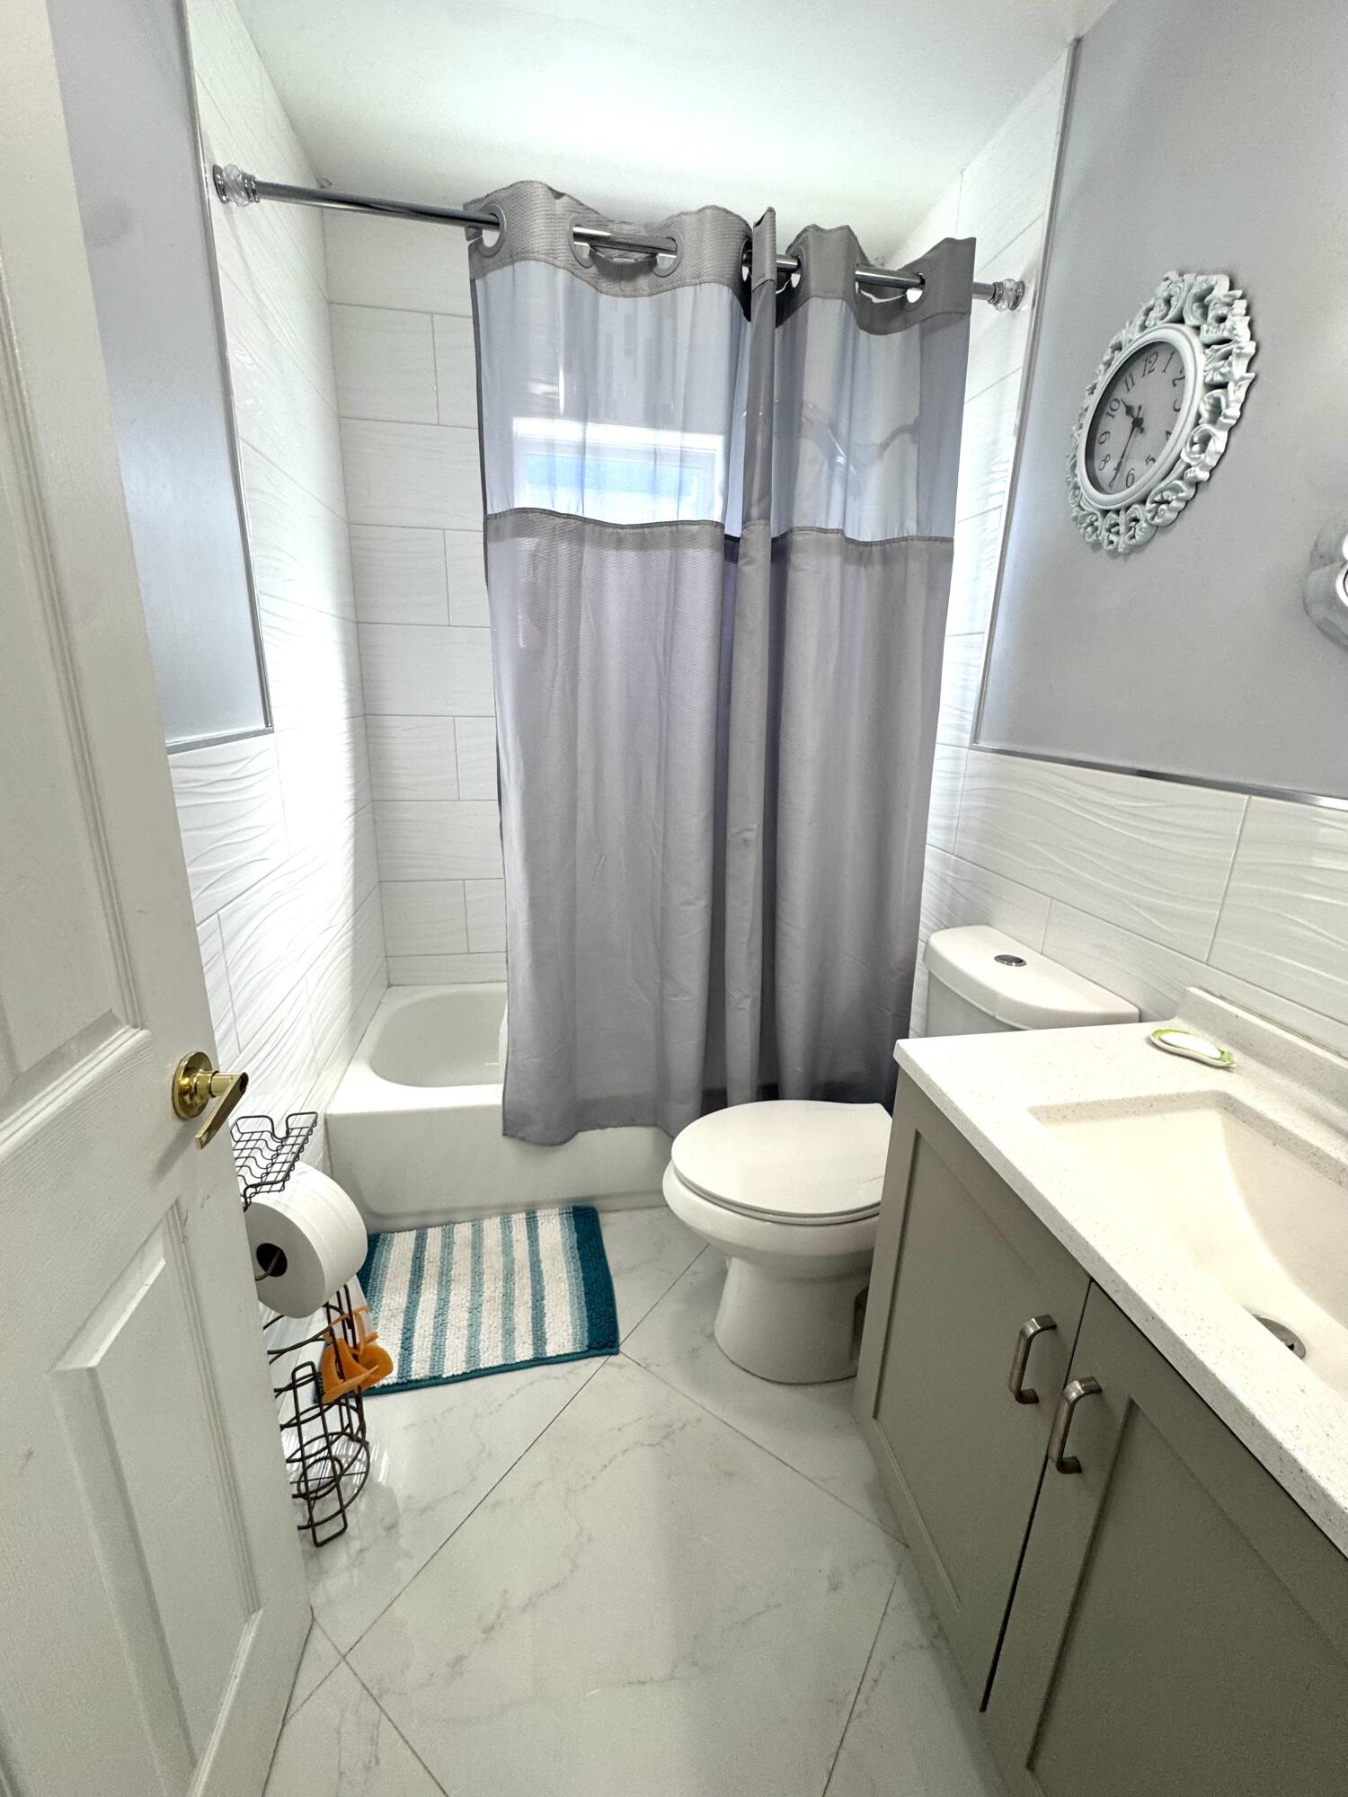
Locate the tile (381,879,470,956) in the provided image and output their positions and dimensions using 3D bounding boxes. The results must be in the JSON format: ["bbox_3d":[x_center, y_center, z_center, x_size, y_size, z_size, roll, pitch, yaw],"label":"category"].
[{"bbox_3d":[-0.803,0.067,2.353,0.260,0.253,0.012,-1,17,-10],"label":"tile"}]

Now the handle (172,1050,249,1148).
[{"bbox_3d":[-0.460,0.201,0.711,0.057,0.067,0.146,-1,17,-10],"label":"handle"}]

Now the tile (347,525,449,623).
[{"bbox_3d":[-0.775,-0.913,2.065,0.260,0.256,0.012,-1,17,-10],"label":"tile"}]

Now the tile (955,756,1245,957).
[{"bbox_3d":[0.752,-0.124,1.402,0.012,0.254,0.711,-1,17,-10],"label":"tile"}]

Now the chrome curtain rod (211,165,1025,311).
[{"bbox_3d":[-0.028,-1.208,1.351,1.500,0.060,0.058,-1,17,-10],"label":"chrome curtain rod"}]

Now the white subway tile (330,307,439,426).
[{"bbox_3d":[-0.760,-1.404,1.921,0.260,0.256,0.012,-1,17,-10],"label":"white subway tile"}]

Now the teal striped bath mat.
[{"bbox_3d":[-0.451,0.887,1.647,0.595,0.020,0.437,-1,17,-10],"label":"teal striped bath mat"}]

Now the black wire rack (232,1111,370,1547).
[{"bbox_3d":[-0.617,0.700,1.173,0.175,0.637,0.230,-1,17,-10],"label":"black wire rack"}]

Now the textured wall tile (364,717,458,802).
[{"bbox_3d":[-0.789,-0.423,2.209,0.260,0.254,0.012,-1,17,-10],"label":"textured wall tile"}]

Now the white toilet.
[{"bbox_3d":[0.356,0.531,1.485,0.750,0.839,0.440,-1,17,-10],"label":"white toilet"}]

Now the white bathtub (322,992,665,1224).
[{"bbox_3d":[-0.140,0.555,2.215,1.500,0.355,0.752,-1,17,-10],"label":"white bathtub"}]

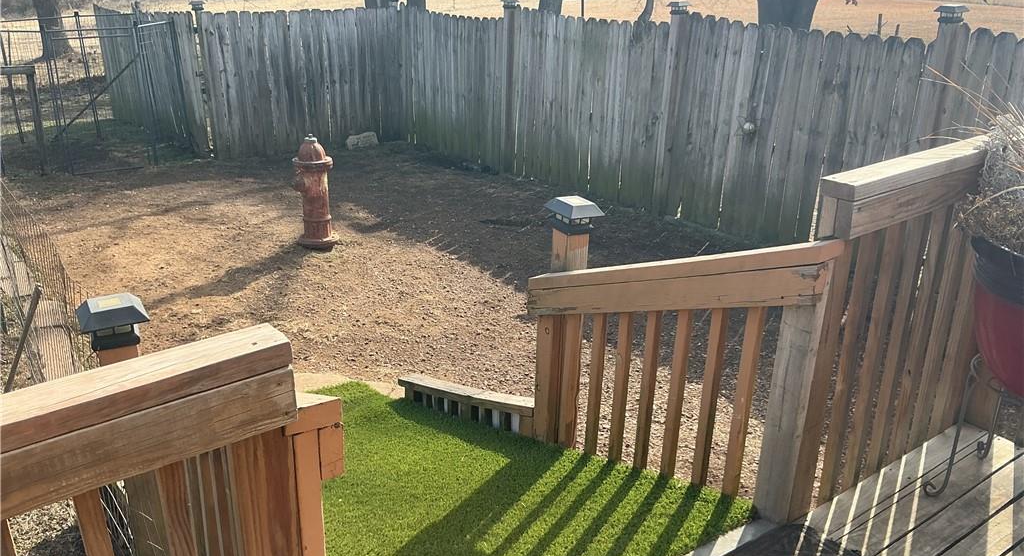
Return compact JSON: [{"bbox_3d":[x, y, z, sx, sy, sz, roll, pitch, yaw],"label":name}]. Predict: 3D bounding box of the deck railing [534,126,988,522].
[{"bbox_3d":[0.792,0.095,2.806,1.004,1.253,1.131,-15,28,-33],"label":"deck railing"}]

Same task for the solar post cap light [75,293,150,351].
[{"bbox_3d":[-0.996,0.111,2.141,0.147,0.105,0.147,-15,28,-33],"label":"solar post cap light"}]

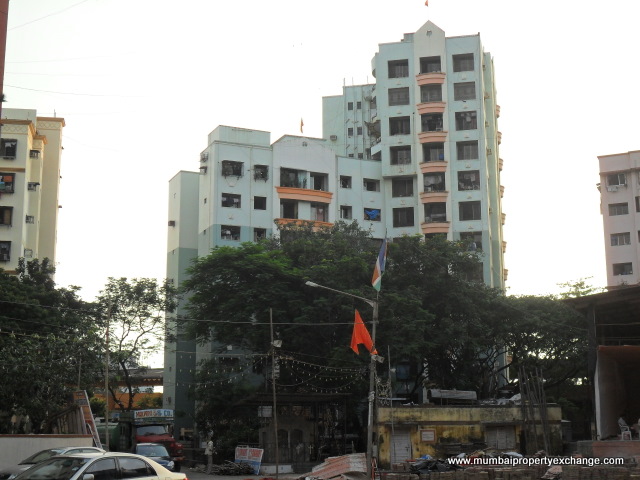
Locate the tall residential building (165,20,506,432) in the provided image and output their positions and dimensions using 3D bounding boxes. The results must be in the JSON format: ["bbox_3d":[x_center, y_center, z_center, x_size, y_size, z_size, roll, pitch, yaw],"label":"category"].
[{"bbox_3d":[1.400,0.083,97.238,34.000,40.600,20.000,0,-11,-2],"label":"tall residential building"}]

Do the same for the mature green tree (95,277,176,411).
[{"bbox_3d":[-10.878,7.566,56.563,5.068,10.827,4.800,1,-11,-8],"label":"mature green tree"}]

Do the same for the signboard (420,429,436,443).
[{"bbox_3d":[5.056,9.134,44.803,0.750,0.620,0.060,0,-11,-3],"label":"signboard"}]

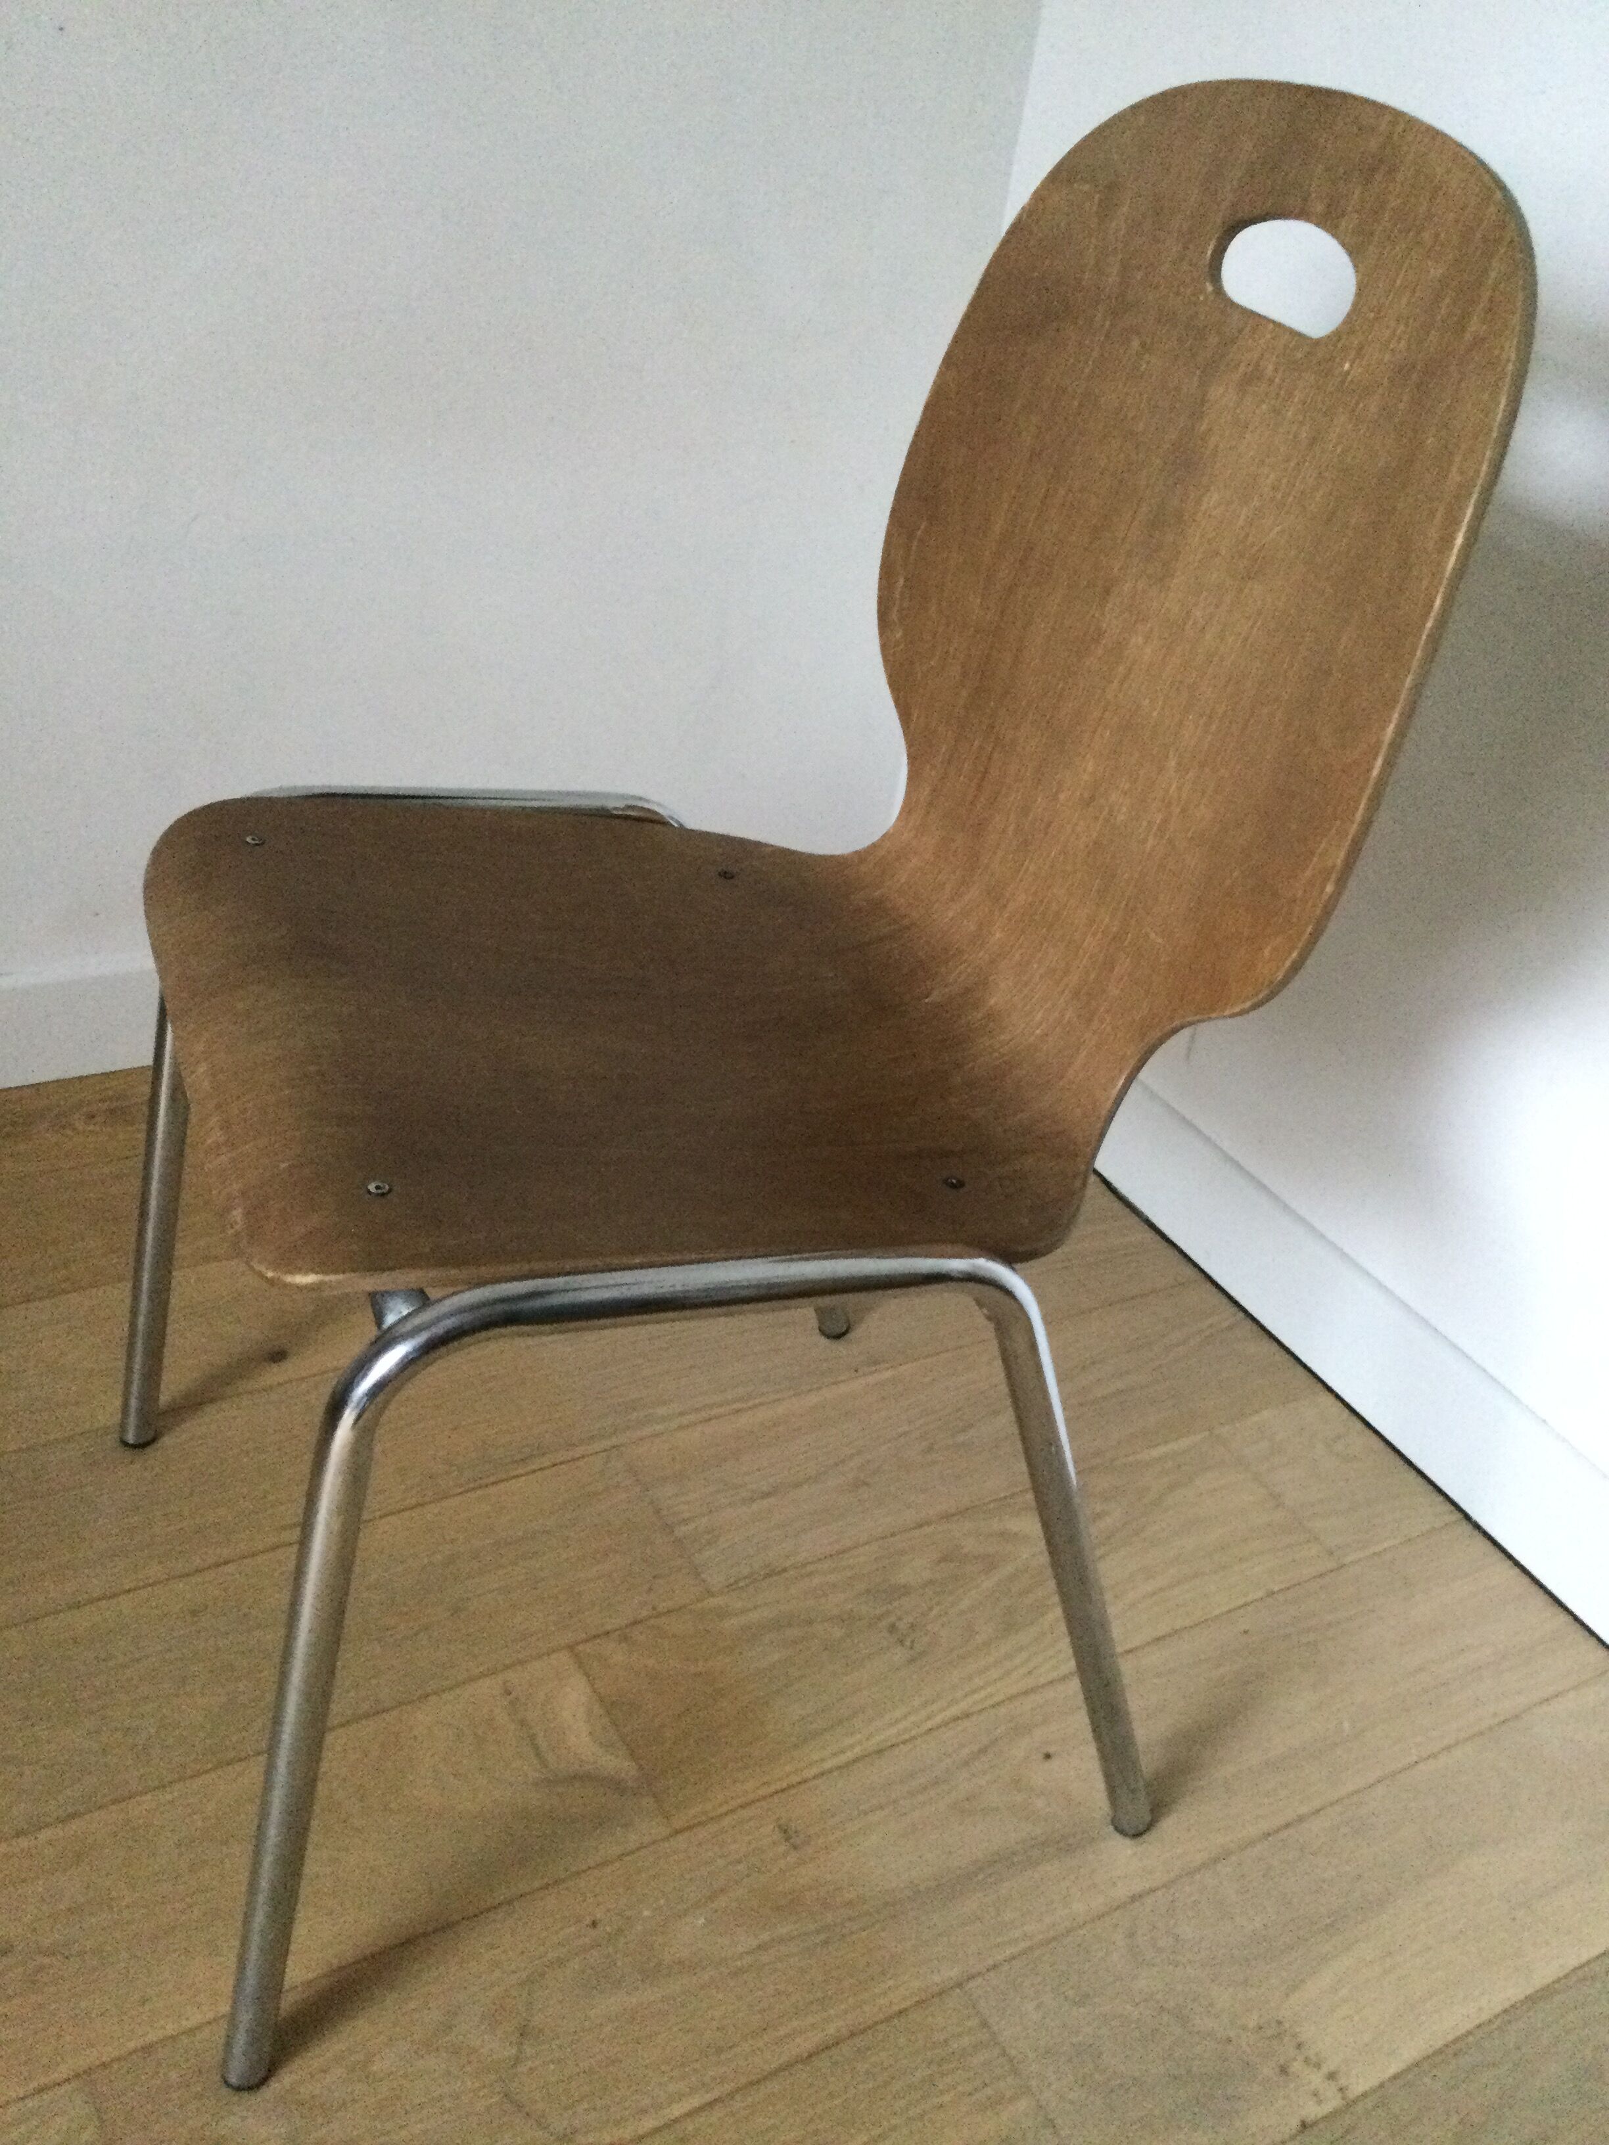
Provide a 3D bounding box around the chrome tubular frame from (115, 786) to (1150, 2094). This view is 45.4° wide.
[{"bbox_3d":[-0.085,0.138,1.019,0.500,0.446,0.452,-6,35,-23],"label":"chrome tubular frame"}]

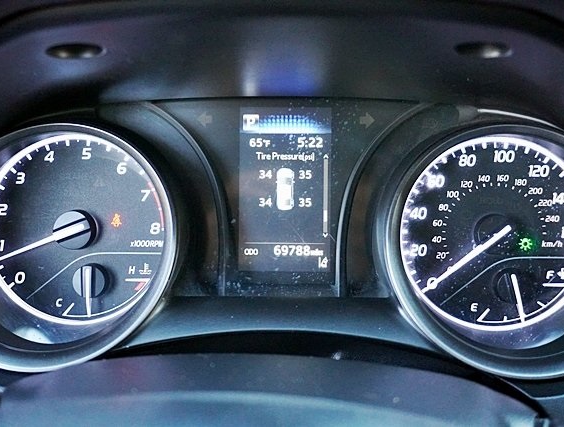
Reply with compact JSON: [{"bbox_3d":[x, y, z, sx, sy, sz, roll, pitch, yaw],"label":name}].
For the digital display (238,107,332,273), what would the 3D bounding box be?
[{"bbox_3d":[0.002,-0.014,0.370,0.053,0.096,0.010,1,0,0],"label":"digital display"}]

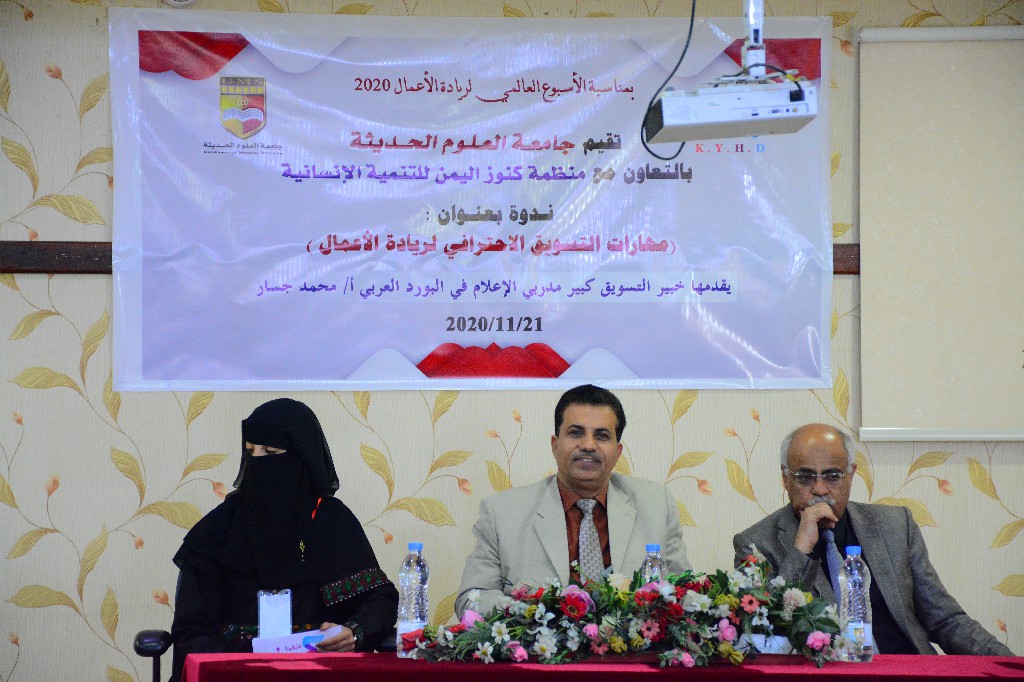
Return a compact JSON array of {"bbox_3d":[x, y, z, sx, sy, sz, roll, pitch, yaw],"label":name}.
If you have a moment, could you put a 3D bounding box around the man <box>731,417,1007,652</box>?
[{"bbox_3d":[0.798,0.796,7.686,0.660,1.220,0.780,0,-1,3],"label":"man"}]

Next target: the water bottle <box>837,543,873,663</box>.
[{"bbox_3d":[0.732,0.561,7.270,0.069,0.247,0.069,0,-1,0],"label":"water bottle"}]

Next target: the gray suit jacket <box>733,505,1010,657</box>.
[{"bbox_3d":[0.813,0.682,7.743,0.650,0.640,0.480,0,-1,3],"label":"gray suit jacket"}]

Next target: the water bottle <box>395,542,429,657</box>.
[{"bbox_3d":[-0.216,0.563,7.400,0.068,0.249,0.068,0,-1,0],"label":"water bottle"}]

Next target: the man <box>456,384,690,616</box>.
[{"bbox_3d":[0.143,0.753,7.935,0.570,1.300,0.800,0,-1,-5],"label":"man"}]

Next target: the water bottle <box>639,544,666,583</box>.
[{"bbox_3d":[0.313,0.574,7.550,0.068,0.248,0.068,0,-1,0],"label":"water bottle"}]

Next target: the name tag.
[{"bbox_3d":[-0.536,0.622,7.720,0.079,0.120,0.008,0,-1,0],"label":"name tag"}]

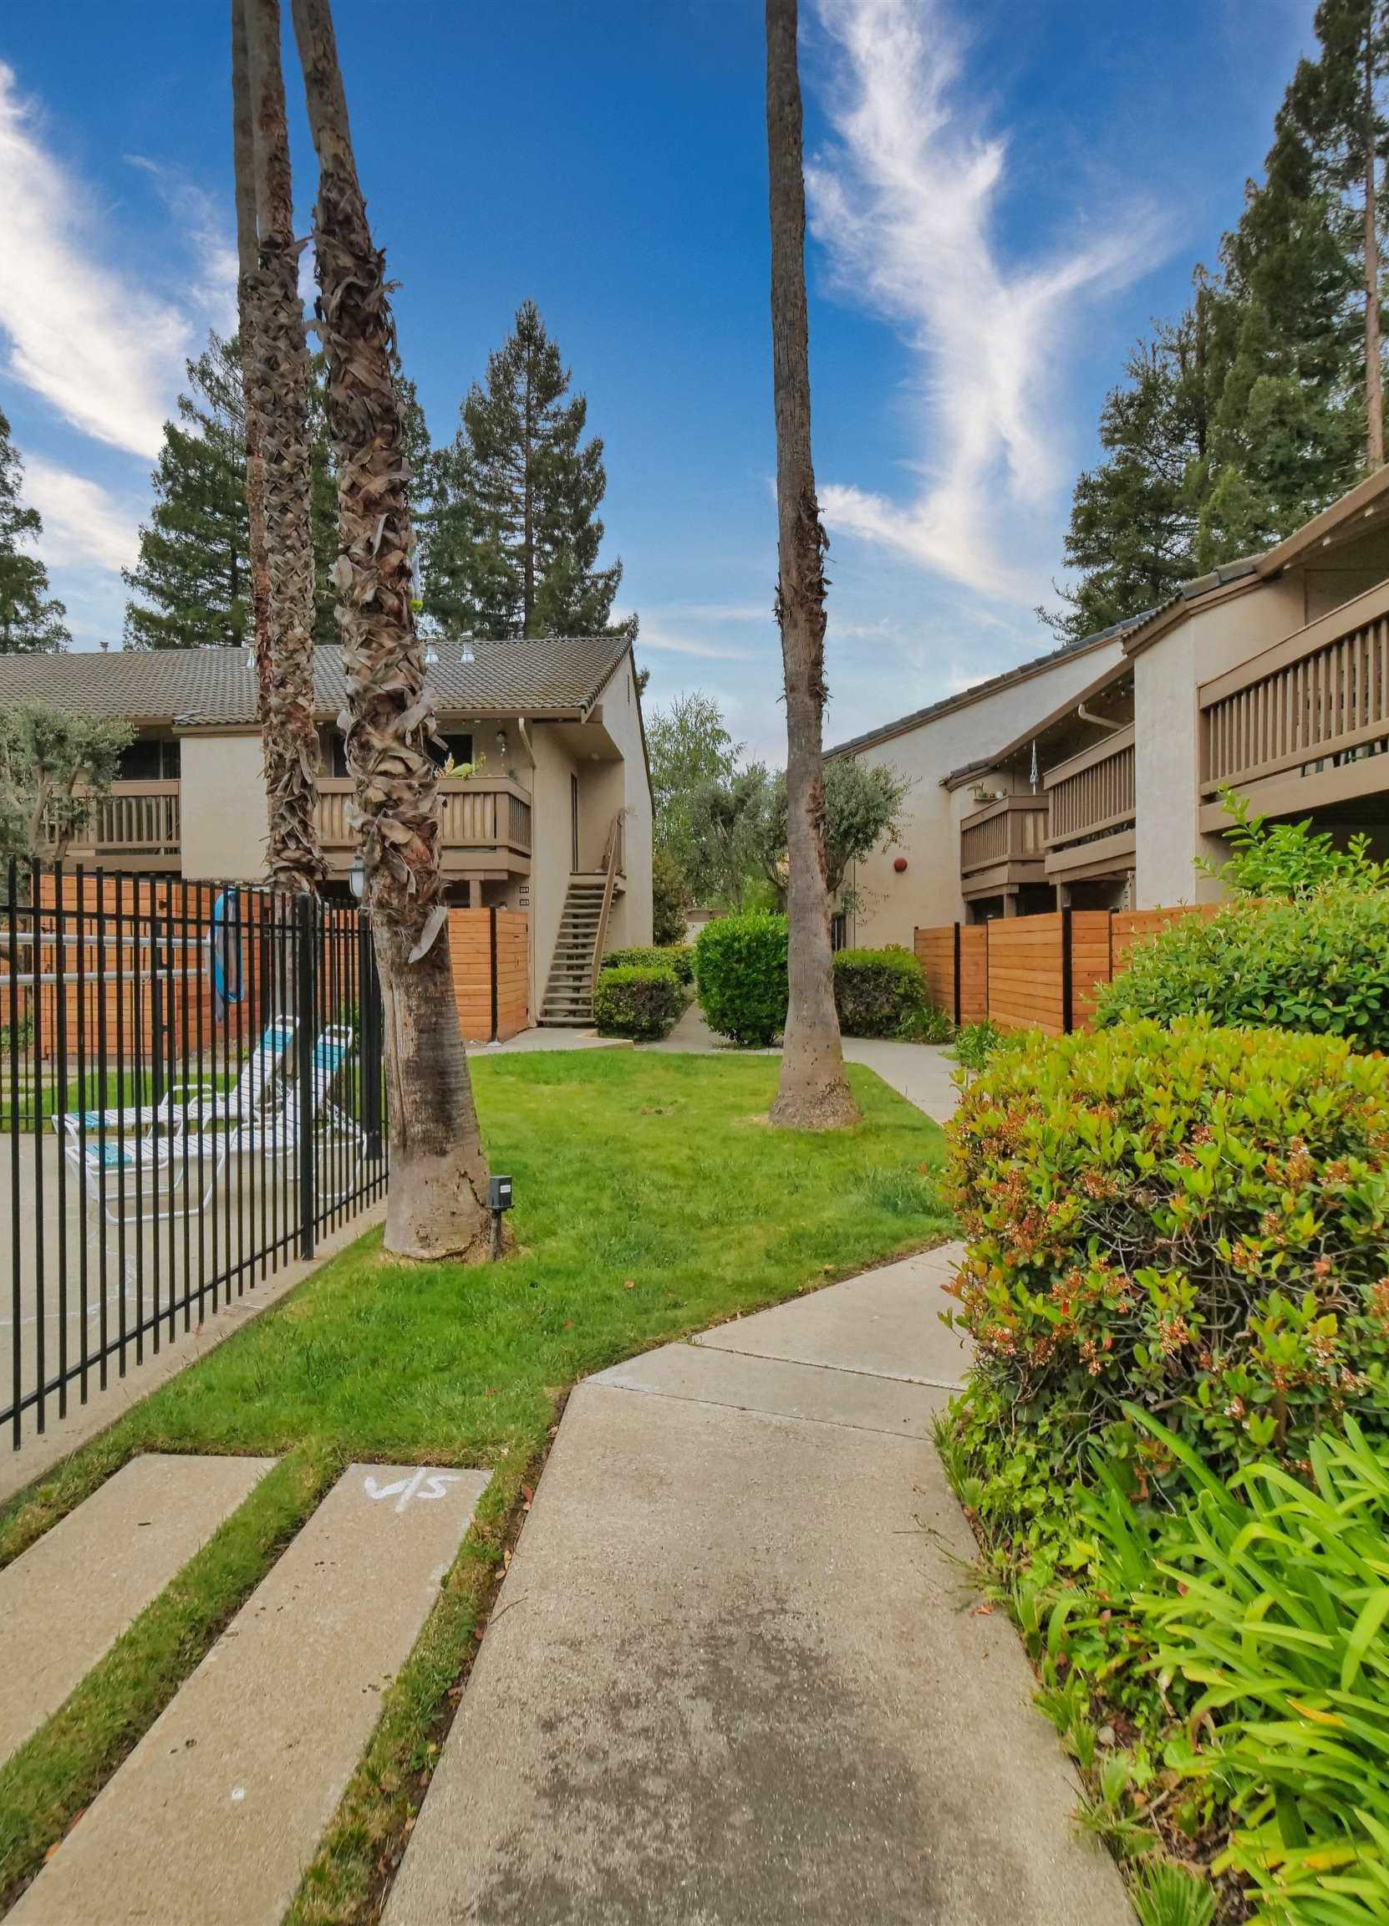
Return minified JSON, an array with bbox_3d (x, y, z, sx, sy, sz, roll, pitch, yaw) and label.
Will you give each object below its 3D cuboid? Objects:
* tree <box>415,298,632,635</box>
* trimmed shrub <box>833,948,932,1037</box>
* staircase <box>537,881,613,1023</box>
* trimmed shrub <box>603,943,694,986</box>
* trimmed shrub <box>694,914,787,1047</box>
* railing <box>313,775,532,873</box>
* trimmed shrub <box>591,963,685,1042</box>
[{"bbox_3d":[-6.700,-12.929,42.000,9.200,27.400,9.200,0,1,0],"label":"tree"},{"bbox_3d":[2.880,0.445,16.300,1.700,1.360,1.500,0,1,0],"label":"trimmed shrub"},{"bbox_3d":[-2.030,-0.311,18.700,0.950,2.730,3.500,0,1,2],"label":"staircase"},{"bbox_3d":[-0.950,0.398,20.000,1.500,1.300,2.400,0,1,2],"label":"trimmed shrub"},{"bbox_3d":[0.830,0.210,15.100,1.580,1.860,1.550,0,1,0],"label":"trimmed shrub"},{"bbox_3d":[-4.250,-2.042,16.050,3.150,1.400,1.750,0,1,2],"label":"railing"},{"bbox_3d":[-0.800,0.576,15.400,1.300,1.080,1.300,0,1,2],"label":"trimmed shrub"}]

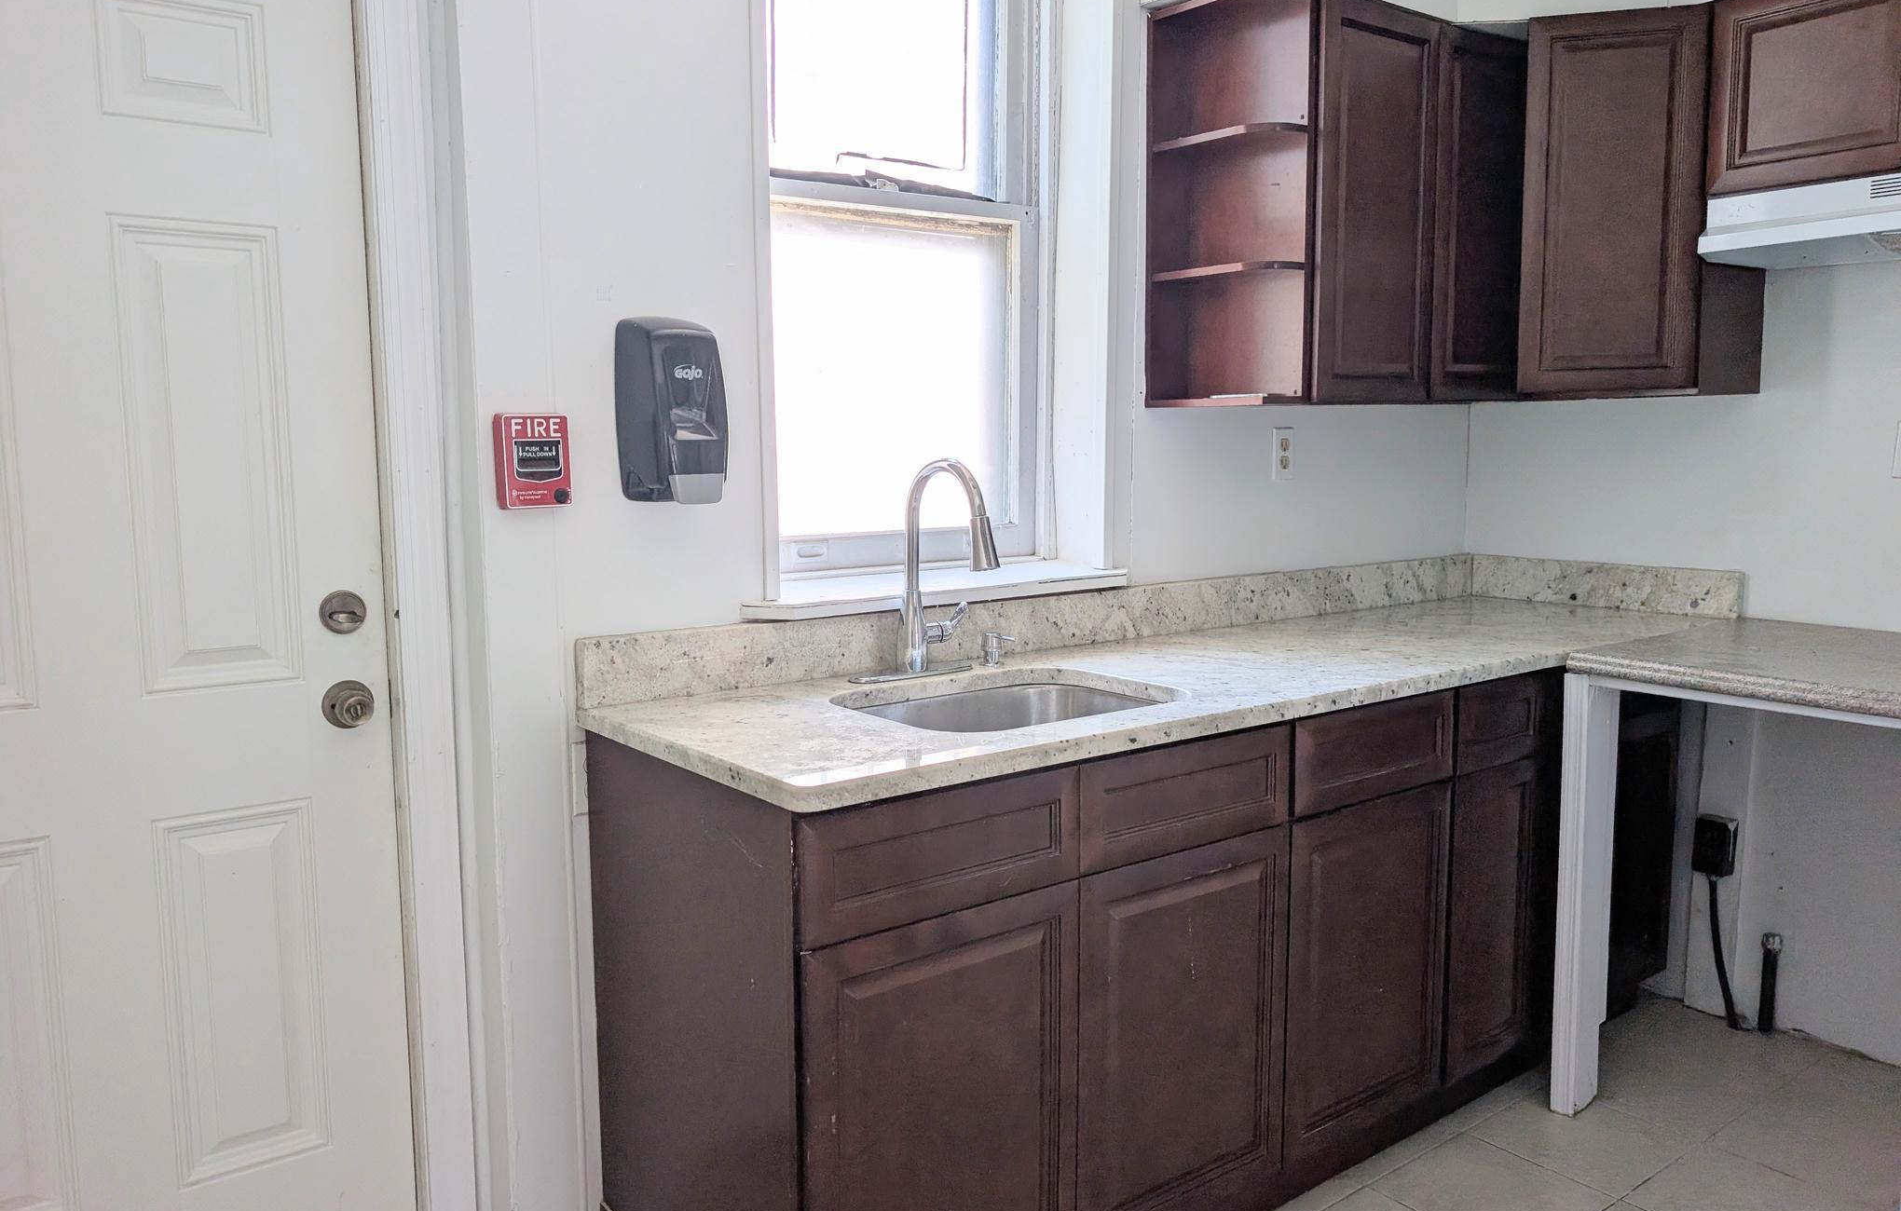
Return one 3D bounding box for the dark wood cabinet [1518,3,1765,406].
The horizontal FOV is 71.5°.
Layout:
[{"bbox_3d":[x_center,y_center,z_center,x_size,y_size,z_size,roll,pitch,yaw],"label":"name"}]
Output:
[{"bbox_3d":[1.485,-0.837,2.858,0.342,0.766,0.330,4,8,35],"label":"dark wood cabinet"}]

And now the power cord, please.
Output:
[{"bbox_3d":[1.743,0.779,2.967,0.035,0.338,0.092,-5,8,-37],"label":"power cord"}]

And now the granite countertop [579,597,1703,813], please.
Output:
[{"bbox_3d":[0.579,0.114,2.497,2.389,0.033,0.633,-5,8,-37],"label":"granite countertop"}]

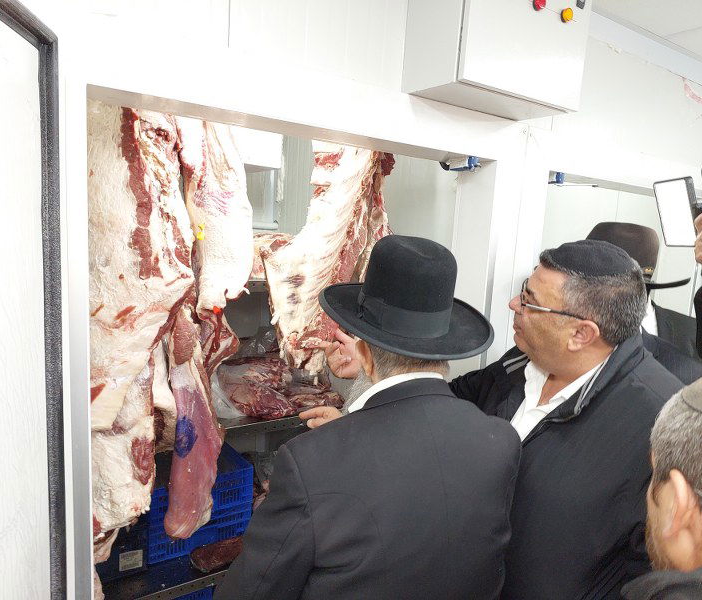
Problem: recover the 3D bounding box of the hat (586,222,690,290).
[{"bbox_3d":[0.712,-0.122,1.420,0.370,0.150,0.330,-3,9,-35],"label":"hat"}]

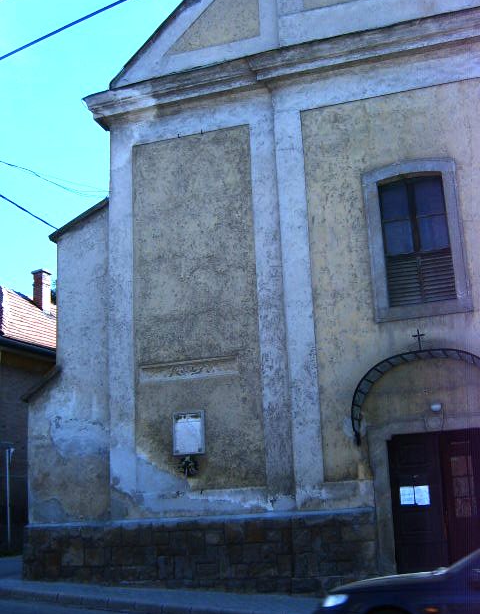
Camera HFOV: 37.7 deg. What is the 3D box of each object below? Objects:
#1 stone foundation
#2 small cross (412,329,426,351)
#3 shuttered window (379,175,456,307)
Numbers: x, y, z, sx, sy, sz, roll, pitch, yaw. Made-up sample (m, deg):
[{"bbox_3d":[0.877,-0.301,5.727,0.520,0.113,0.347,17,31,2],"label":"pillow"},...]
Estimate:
[{"bbox_3d":[-0.897,4.394,12.494,6.700,1.300,0.450,-6,-14,16],"label":"stone foundation"},{"bbox_3d":[2.923,0.544,11.447,0.210,0.360,0.040,-6,-14,16],"label":"small cross"},{"bbox_3d":[3.145,-1.236,12.555,1.160,2.400,0.160,-6,-14,16],"label":"shuttered window"}]

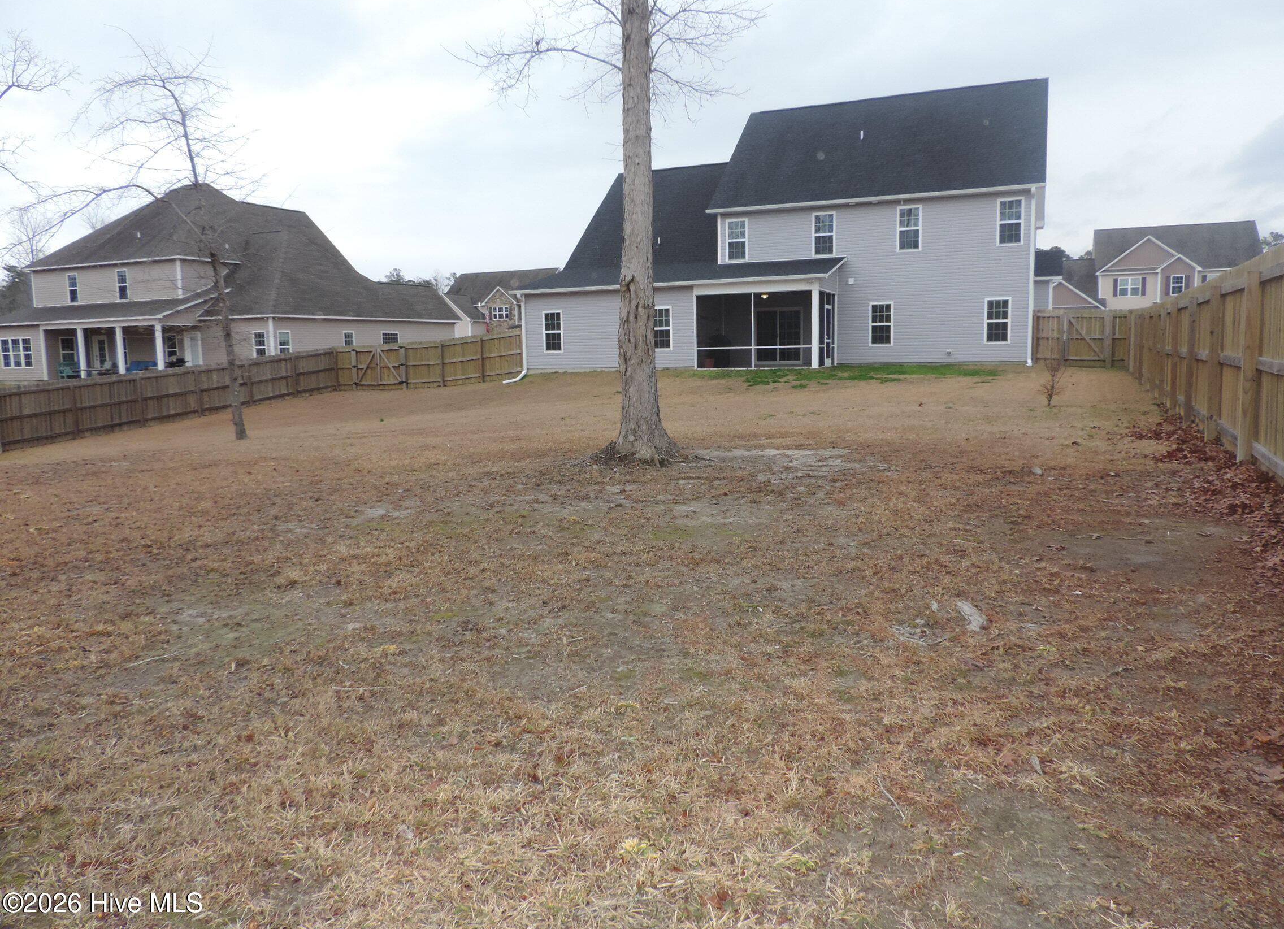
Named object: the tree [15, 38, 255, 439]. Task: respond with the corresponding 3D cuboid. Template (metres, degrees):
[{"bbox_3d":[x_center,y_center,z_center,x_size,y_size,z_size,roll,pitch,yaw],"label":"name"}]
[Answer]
[{"bbox_3d":[-8.914,-3.911,15.956,3.857,7.109,3.548,-6,10,-24],"label":"tree"}]

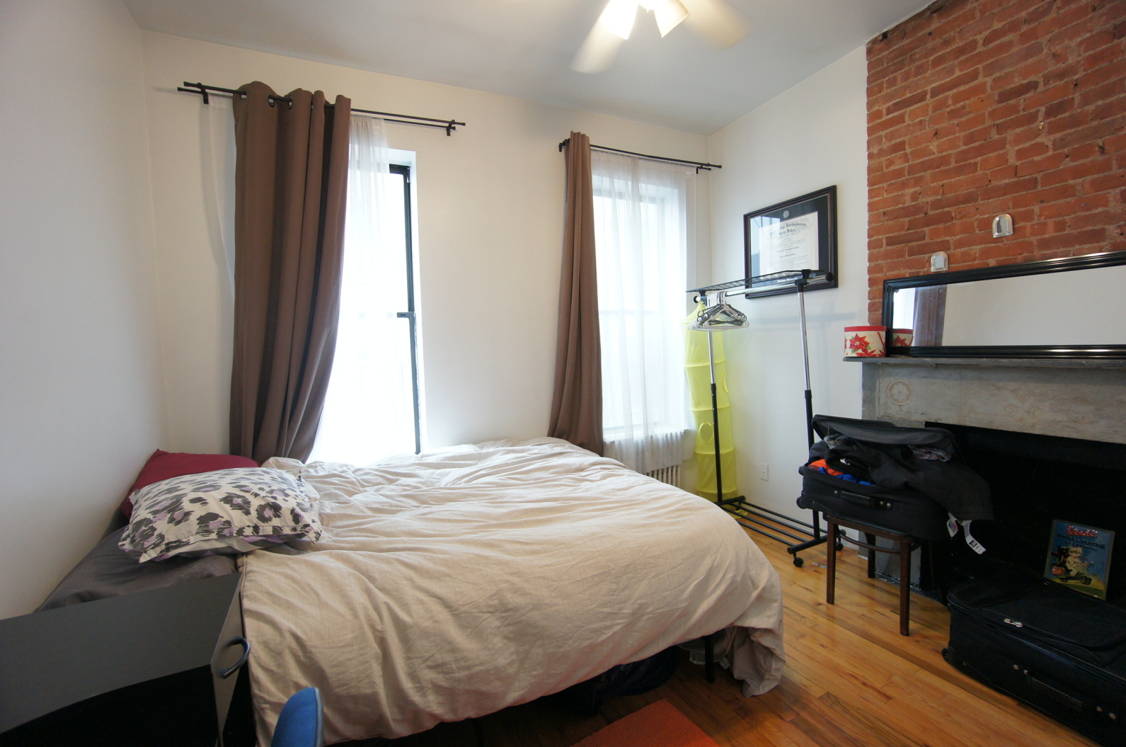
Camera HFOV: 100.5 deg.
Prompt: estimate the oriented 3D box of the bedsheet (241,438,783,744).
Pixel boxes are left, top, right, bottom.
[{"bbox_3d":[-0.615,0.835,1.968,2.197,0.699,1.651,-3,3,-23],"label":"bedsheet"}]

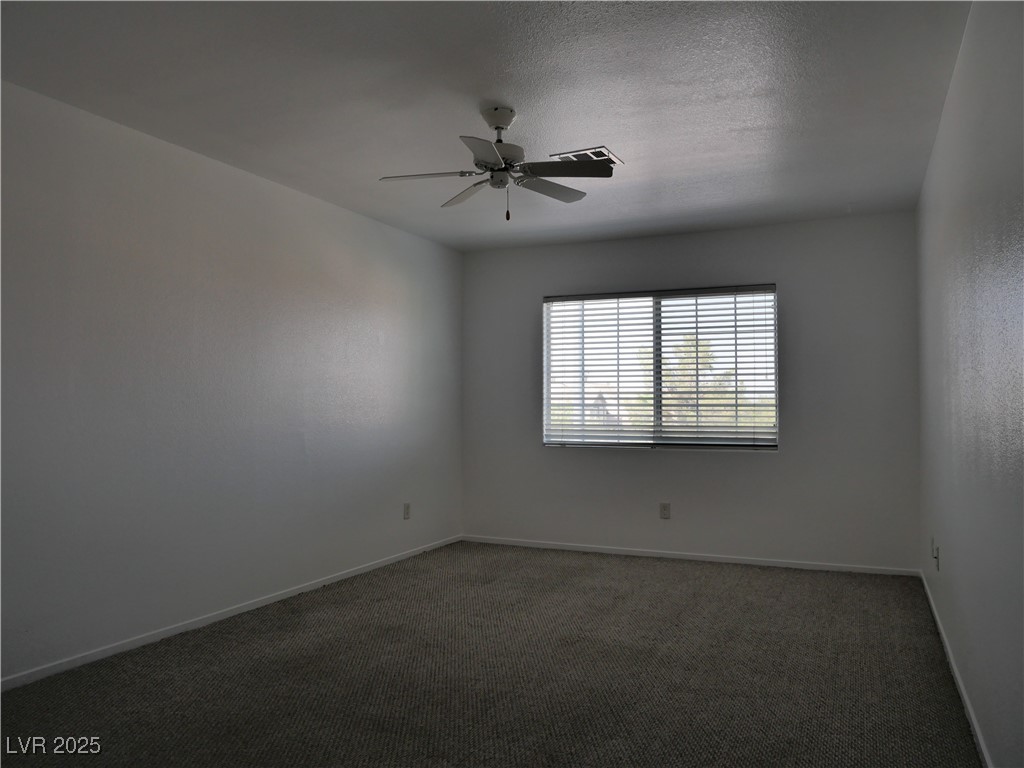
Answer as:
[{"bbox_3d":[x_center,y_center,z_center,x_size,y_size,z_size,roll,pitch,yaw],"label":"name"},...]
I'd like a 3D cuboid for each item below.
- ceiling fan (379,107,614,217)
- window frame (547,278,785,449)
[{"bbox_3d":[-0.068,-0.990,3.180,1.040,0.460,1.040,-1,-2,23],"label":"ceiling fan"},{"bbox_3d":[1.085,-0.118,5.440,1.780,1.185,0.060,-1,-2,23],"label":"window frame"}]

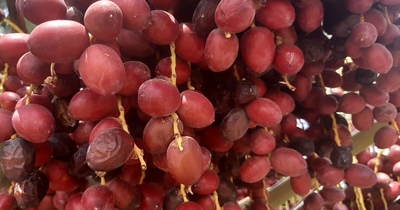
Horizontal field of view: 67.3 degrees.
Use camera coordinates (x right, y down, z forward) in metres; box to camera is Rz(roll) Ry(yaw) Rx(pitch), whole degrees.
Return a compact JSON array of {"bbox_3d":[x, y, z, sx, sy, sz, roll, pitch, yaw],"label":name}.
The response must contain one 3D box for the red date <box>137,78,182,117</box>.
[{"bbox_3d":[-0.031,-0.005,0.232,0.028,0.028,0.037,7,0,33],"label":"red date"}]

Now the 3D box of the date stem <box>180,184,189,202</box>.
[{"bbox_3d":[-0.014,0.082,0.283,0.004,0.017,0.004,-11,-12,-6],"label":"date stem"}]

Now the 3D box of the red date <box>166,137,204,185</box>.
[{"bbox_3d":[-0.011,0.044,0.235,0.028,0.038,0.028,-5,-24,-4],"label":"red date"}]

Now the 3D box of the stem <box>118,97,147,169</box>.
[{"bbox_3d":[-0.055,0.022,0.242,0.007,0.063,0.007,-21,-8,0],"label":"stem"}]

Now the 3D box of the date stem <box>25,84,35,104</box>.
[{"bbox_3d":[-0.141,-0.008,0.248,0.005,0.019,0.005,0,-10,0],"label":"date stem"}]

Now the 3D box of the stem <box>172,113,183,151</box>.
[{"bbox_3d":[-0.016,0.020,0.226,0.005,0.030,0.005,-10,-14,0],"label":"stem"}]

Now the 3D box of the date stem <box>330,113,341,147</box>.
[{"bbox_3d":[0.195,0.036,0.430,0.006,0.049,0.006,-12,-13,23],"label":"date stem"}]

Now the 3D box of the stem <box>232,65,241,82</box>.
[{"bbox_3d":[0.041,-0.035,0.335,0.003,0.019,0.003,-14,-11,8],"label":"stem"}]

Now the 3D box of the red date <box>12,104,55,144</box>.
[{"bbox_3d":[-0.132,0.015,0.238,0.037,0.028,0.028,22,-20,23],"label":"red date"}]

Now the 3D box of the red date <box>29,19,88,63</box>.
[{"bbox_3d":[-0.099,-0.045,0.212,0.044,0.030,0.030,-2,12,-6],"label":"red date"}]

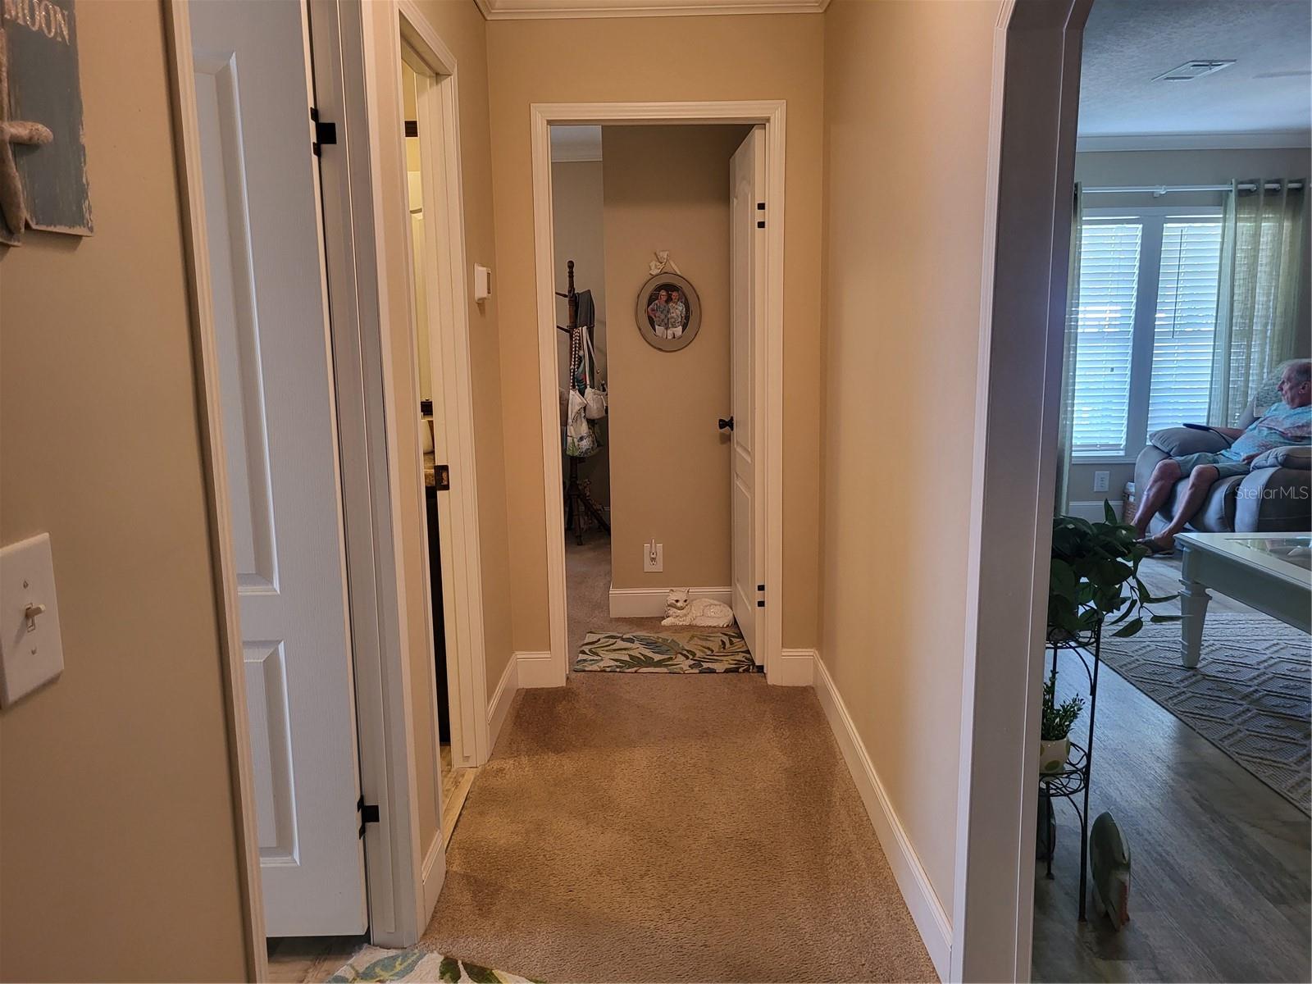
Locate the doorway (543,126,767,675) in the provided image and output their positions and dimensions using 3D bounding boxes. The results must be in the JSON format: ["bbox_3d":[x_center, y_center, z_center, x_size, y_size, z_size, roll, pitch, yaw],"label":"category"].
[{"bbox_3d":[0.026,-0.280,3.615,0.753,2.036,0.120,-1,10,0],"label":"doorway"}]

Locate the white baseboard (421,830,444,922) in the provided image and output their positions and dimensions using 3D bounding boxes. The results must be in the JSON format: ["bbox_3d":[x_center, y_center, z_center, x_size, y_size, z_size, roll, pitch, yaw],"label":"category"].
[{"bbox_3d":[-0.531,0.916,2.356,0.016,0.135,0.199,-1,10,0],"label":"white baseboard"}]

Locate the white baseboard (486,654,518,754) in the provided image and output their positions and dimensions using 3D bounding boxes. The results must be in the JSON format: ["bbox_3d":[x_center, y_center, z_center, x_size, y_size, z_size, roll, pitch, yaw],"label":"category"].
[{"bbox_3d":[-0.530,0.724,3.449,0.016,0.135,0.583,-1,10,0],"label":"white baseboard"}]

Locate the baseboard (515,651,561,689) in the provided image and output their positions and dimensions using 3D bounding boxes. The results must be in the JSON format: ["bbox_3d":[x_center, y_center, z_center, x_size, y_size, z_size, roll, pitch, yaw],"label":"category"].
[{"bbox_3d":[-0.458,0.673,3.728,0.160,0.135,0.016,-1,10,0],"label":"baseboard"}]

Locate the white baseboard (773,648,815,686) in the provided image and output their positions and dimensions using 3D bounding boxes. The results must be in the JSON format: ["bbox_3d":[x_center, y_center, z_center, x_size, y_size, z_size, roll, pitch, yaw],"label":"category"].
[{"bbox_3d":[0.533,0.659,3.725,0.146,0.135,0.016,-1,10,0],"label":"white baseboard"}]

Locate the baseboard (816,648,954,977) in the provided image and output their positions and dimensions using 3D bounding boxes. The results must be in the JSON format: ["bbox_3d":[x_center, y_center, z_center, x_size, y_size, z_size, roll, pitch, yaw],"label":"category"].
[{"bbox_3d":[0.598,0.807,2.873,0.016,0.135,1.744,-1,10,0],"label":"baseboard"}]

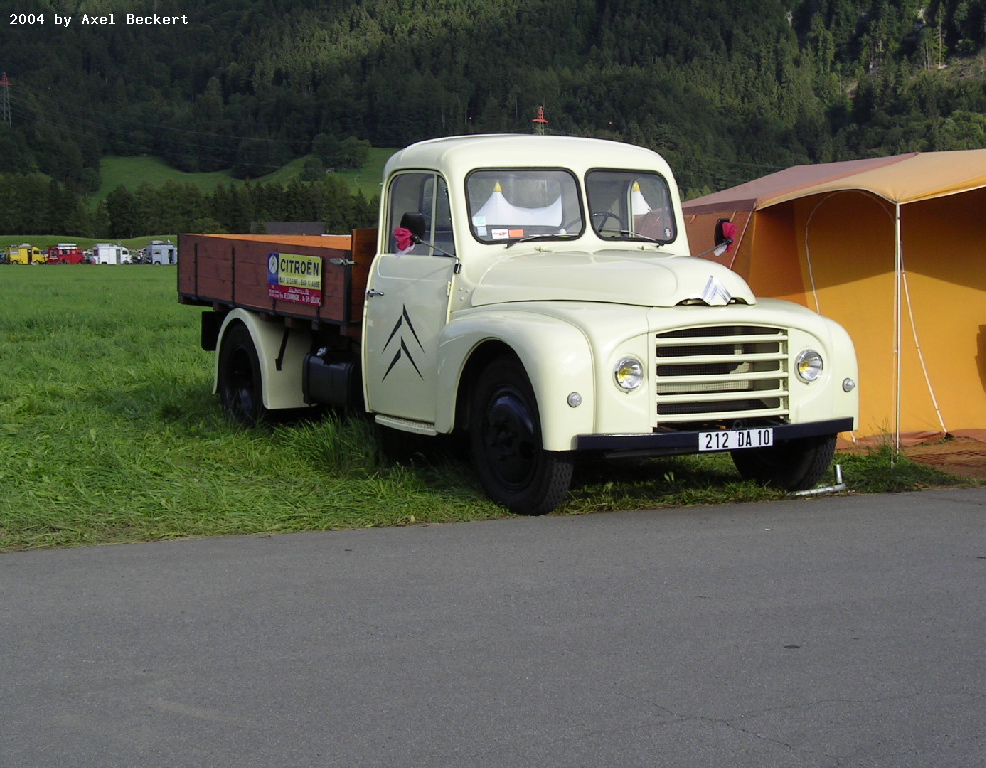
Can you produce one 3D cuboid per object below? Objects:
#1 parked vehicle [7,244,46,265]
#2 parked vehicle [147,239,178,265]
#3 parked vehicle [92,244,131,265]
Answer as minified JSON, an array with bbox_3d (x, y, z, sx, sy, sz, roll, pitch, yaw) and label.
[{"bbox_3d":[-55.816,-15.346,216.000,4.300,2.550,2.000,-2,5,-27],"label":"parked vehicle"},{"bbox_3d":[-39.710,-15.765,219.000,4.300,2.900,2.000,-2,5,-28],"label":"parked vehicle"},{"bbox_3d":[-45.944,-15.488,218.000,4.300,2.550,2.000,-2,5,-29],"label":"parked vehicle"}]

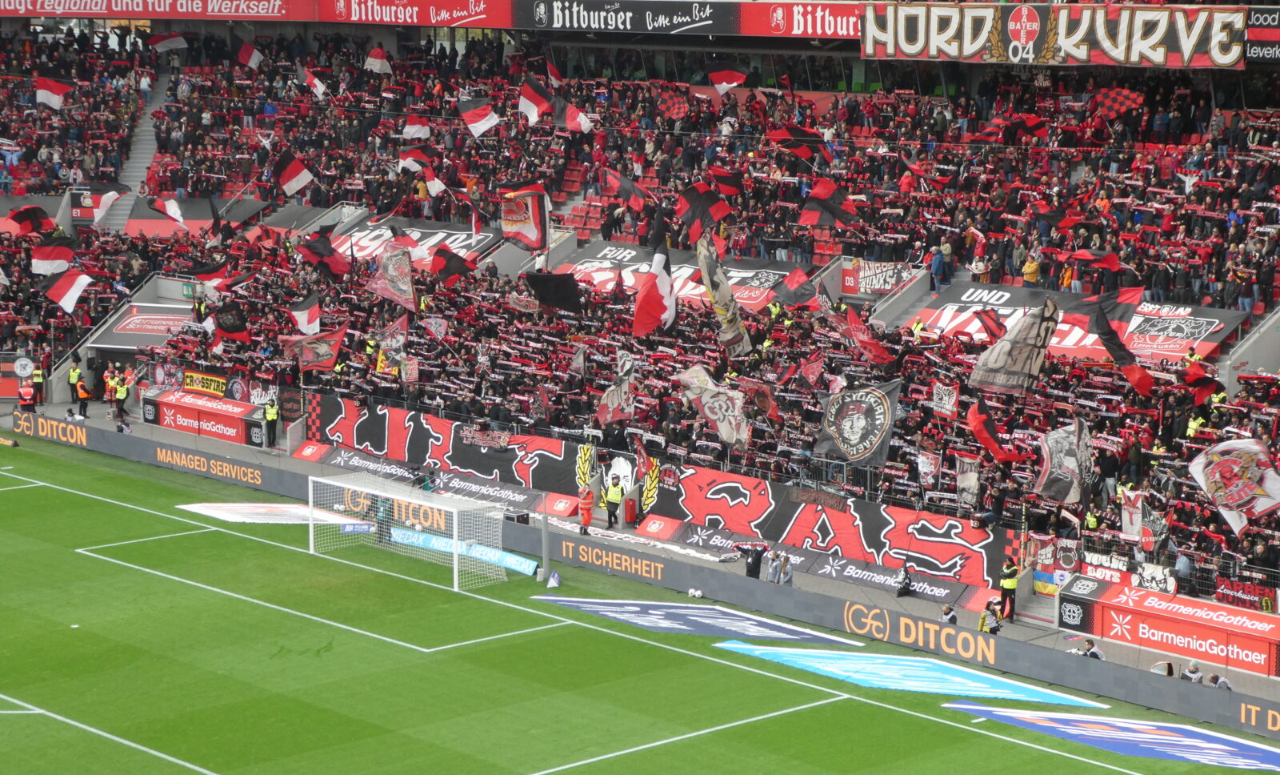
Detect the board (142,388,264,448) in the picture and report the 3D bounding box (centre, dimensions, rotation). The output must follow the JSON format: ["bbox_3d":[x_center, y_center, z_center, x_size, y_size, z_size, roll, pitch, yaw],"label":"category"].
[{"bbox_3d":[-17.960,1.202,107.422,0.600,1.400,9.200,-7,11,-43],"label":"board"}]

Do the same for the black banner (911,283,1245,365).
[{"bbox_3d":[14.867,-2.308,90.112,12.900,0.150,3.100,9,41,46],"label":"black banner"}]

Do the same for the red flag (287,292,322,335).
[{"bbox_3d":[-13.940,-3.075,107.548,1.450,1.800,0.400,-1,8,-7],"label":"red flag"}]

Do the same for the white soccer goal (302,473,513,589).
[{"bbox_3d":[-7.516,4.557,83.739,2.240,2.540,7.500,-7,11,-43],"label":"white soccer goal"}]

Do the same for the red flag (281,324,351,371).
[{"bbox_3d":[-12.958,-1.577,103.357,2.550,1.950,0.450,-1,8,-7],"label":"red flag"}]

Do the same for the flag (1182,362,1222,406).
[{"bbox_3d":[17.331,-0.108,79.748,1.294,1.386,0.500,4,9,22],"label":"flag"}]

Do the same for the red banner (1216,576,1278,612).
[{"bbox_3d":[16.885,5.773,72.181,0.060,0.700,1.950,-7,11,-43],"label":"red banner"}]

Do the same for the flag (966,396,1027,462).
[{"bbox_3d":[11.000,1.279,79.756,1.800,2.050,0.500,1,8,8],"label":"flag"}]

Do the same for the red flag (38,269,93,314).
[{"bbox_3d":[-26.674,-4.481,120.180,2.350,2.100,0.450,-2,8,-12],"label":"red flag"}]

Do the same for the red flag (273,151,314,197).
[{"bbox_3d":[-16.561,-10.175,123.353,1.573,1.811,0.400,-39,1,11],"label":"red flag"}]

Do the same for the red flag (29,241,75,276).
[{"bbox_3d":[-28.377,-6.314,125.236,2.226,1.790,0.450,1,8,4],"label":"red flag"}]

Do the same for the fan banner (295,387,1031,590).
[{"bbox_3d":[-1.026,3.060,89.310,0.300,1.900,35.100,-7,11,-43],"label":"fan banner"}]

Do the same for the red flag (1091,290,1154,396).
[{"bbox_3d":[15.006,-1.384,80.501,1.950,3.200,0.600,2,8,11],"label":"red flag"}]

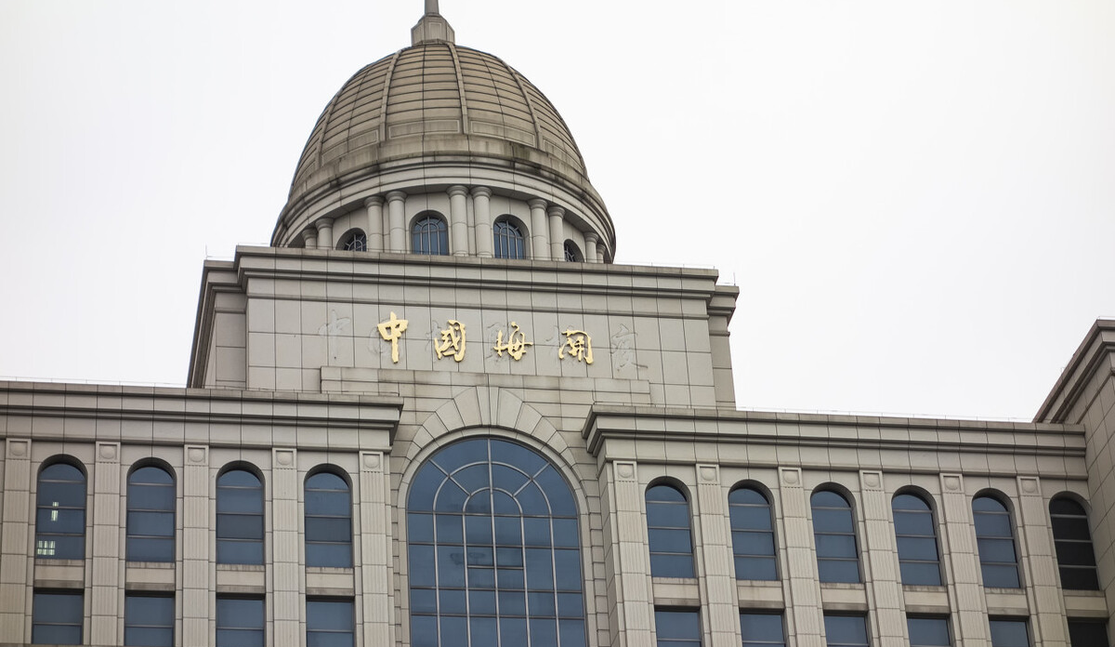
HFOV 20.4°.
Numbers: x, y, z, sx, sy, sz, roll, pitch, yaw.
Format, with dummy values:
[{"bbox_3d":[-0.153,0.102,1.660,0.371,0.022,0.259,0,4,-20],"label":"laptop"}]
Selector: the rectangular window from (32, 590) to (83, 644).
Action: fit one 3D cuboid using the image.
[{"bbox_3d":[-18.173,10.781,112.806,1.782,2.079,0.165,3,-30,-11],"label":"rectangular window"}]

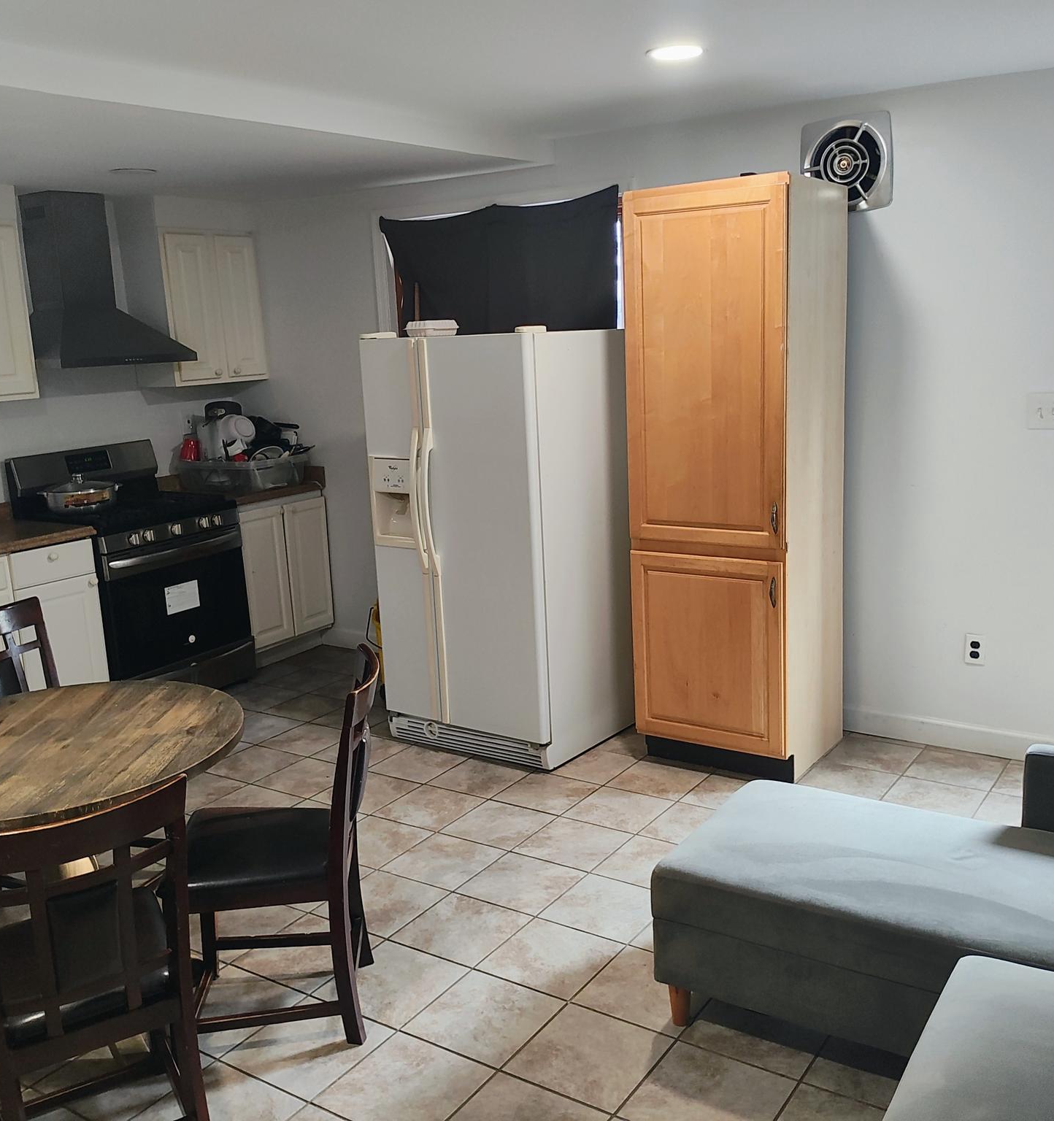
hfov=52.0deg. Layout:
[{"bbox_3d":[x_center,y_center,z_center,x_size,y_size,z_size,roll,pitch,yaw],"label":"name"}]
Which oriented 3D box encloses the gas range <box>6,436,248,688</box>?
[{"bbox_3d":[-1.921,0.070,5.363,0.735,1.220,0.760,5,13,35],"label":"gas range"}]

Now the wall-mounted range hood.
[{"bbox_3d":[-2.079,-1.344,5.203,0.480,0.805,0.752,5,13,35],"label":"wall-mounted range hood"}]

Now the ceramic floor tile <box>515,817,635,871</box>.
[{"bbox_3d":[0.159,0.941,3.579,0.300,0.010,0.300,5,13,34],"label":"ceramic floor tile"}]

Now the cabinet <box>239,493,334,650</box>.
[{"bbox_3d":[-1.553,0.072,5.927,0.637,0.828,0.653,5,14,33],"label":"cabinet"}]

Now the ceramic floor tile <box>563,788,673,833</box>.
[{"bbox_3d":[0.329,0.885,3.825,0.300,0.010,0.300,5,13,34],"label":"ceramic floor tile"}]

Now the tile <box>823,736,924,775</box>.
[{"bbox_3d":[1.352,0.763,4.204,0.300,0.010,0.300,5,13,34],"label":"tile"}]

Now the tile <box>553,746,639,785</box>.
[{"bbox_3d":[0.244,0.809,4.239,0.300,0.010,0.300,5,13,34],"label":"tile"}]

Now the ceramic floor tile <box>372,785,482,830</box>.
[{"bbox_3d":[-0.355,0.912,3.955,0.302,0.012,0.302,5,14,33],"label":"ceramic floor tile"}]

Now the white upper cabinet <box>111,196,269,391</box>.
[{"bbox_3d":[-1.754,-1.403,5.707,0.317,0.929,0.634,5,14,33],"label":"white upper cabinet"}]

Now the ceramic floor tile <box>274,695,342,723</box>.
[{"bbox_3d":[-1.038,0.702,5.109,0.300,0.010,0.300,5,13,34],"label":"ceramic floor tile"}]

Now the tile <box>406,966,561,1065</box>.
[{"bbox_3d":[-0.102,1.137,2.681,0.303,0.010,0.303,5,13,33],"label":"tile"}]

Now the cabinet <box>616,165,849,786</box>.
[{"bbox_3d":[0.817,-0.296,4.139,0.616,2.143,0.595,5,13,34],"label":"cabinet"}]

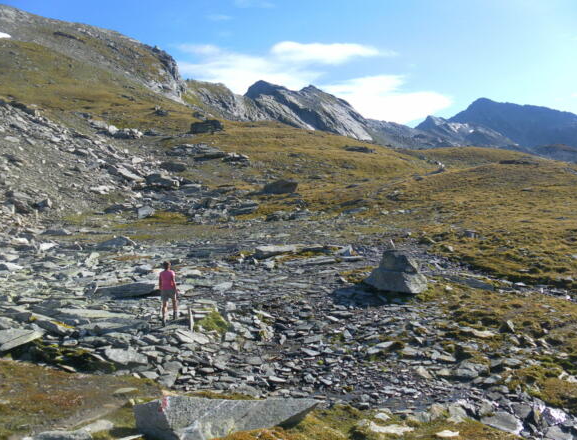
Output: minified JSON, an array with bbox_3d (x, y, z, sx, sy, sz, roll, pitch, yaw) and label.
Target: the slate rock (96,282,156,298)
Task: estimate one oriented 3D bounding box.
[{"bbox_3d":[-5.089,2.222,18.700,2.000,0.380,1.100,0,1,0],"label":"slate rock"}]

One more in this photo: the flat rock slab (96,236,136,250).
[{"bbox_3d":[-8.600,1.168,29.500,1.950,0.580,1.400,0,1,0],"label":"flat rock slab"}]

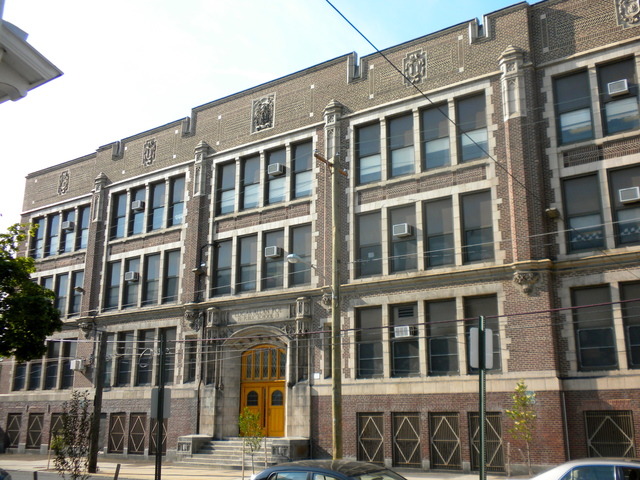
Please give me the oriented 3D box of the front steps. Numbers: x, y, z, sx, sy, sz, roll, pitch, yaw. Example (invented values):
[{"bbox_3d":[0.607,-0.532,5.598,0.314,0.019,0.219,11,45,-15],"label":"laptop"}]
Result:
[{"bbox_3d":[-3.735,9.187,29.707,5.900,1.100,2.500,-10,-18,34],"label":"front steps"}]

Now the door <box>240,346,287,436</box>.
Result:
[{"bbox_3d":[-2.694,7.024,32.168,2.987,4.287,0.500,-10,-18,34],"label":"door"}]

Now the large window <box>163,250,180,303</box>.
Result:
[{"bbox_3d":[-7.798,1.955,36.358,1.230,2.780,0.200,-10,-18,34],"label":"large window"}]

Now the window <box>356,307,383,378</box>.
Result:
[{"bbox_3d":[2.082,4.173,27.816,1.230,2.940,0.200,-10,-18,33],"label":"window"}]

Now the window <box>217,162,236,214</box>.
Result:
[{"bbox_3d":[-4.854,-2.676,36.160,1.320,2.930,0.250,-10,-18,34],"label":"window"}]

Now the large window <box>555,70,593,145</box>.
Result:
[{"bbox_3d":[9.662,-4.984,26.012,1.309,2.877,0.220,-10,-18,34],"label":"large window"}]

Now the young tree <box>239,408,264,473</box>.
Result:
[{"bbox_3d":[-2.299,6.775,22.765,0.840,2.367,0.840,0,-15,0],"label":"young tree"}]

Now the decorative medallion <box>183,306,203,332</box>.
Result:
[{"bbox_3d":[-6.433,3.984,34.328,0.910,1.179,0.420,-10,-18,34],"label":"decorative medallion"}]

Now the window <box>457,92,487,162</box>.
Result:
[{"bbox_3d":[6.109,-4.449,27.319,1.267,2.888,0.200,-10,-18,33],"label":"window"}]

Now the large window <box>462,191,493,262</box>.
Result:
[{"bbox_3d":[6.171,-0.502,26.630,1.230,2.780,0.200,-10,-18,34],"label":"large window"}]

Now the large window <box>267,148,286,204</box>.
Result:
[{"bbox_3d":[-2.099,-3.105,33.444,1.230,2.780,0.200,-10,-18,34],"label":"large window"}]

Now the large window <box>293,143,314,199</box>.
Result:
[{"bbox_3d":[-0.822,-3.379,33.398,1.320,2.930,0.250,-10,-18,34],"label":"large window"}]

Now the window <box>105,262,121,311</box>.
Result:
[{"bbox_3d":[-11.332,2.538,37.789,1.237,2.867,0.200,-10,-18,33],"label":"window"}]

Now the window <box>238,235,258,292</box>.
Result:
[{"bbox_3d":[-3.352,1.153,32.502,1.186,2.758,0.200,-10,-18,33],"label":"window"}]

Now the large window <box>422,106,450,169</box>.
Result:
[{"bbox_3d":[4.989,-4.392,29.415,1.340,2.930,0.250,-10,-18,34],"label":"large window"}]

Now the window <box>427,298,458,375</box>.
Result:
[{"bbox_3d":[4.780,3.766,26.553,1.230,2.780,0.200,-10,-18,34],"label":"window"}]

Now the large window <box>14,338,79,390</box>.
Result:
[{"bbox_3d":[-17.148,7.858,42.864,6.394,2.970,0.250,-10,-18,34],"label":"large window"}]

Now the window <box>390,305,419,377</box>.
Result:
[{"bbox_3d":[3.489,4.005,27.451,1.309,2.914,0.220,-10,-18,34],"label":"window"}]

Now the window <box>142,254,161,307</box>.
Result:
[{"bbox_3d":[-9.070,2.186,37.224,1.309,2.852,0.220,-10,-18,34],"label":"window"}]

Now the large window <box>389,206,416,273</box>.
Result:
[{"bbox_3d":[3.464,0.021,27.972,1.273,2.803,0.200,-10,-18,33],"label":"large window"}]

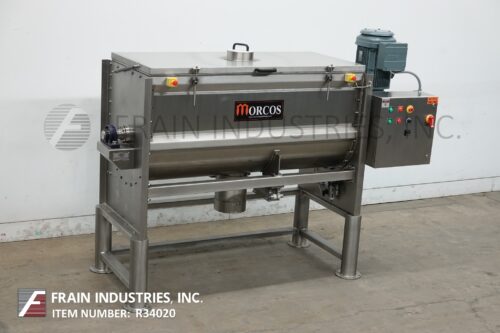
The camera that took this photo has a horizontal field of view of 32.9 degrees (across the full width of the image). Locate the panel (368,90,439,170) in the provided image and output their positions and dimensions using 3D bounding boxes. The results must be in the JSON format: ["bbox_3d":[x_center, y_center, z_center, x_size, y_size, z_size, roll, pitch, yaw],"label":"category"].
[{"bbox_3d":[1.097,-0.280,6.297,0.509,0.512,0.227,-4,17,-28],"label":"panel"}]

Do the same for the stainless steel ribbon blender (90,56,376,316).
[{"bbox_3d":[-0.120,0.050,6.055,1.855,1.512,0.880,-4,17,-28],"label":"stainless steel ribbon blender"}]

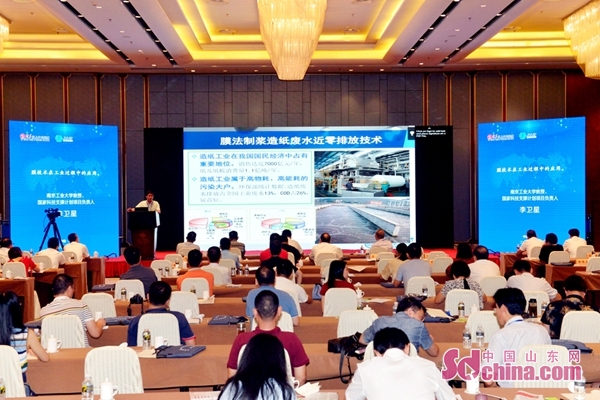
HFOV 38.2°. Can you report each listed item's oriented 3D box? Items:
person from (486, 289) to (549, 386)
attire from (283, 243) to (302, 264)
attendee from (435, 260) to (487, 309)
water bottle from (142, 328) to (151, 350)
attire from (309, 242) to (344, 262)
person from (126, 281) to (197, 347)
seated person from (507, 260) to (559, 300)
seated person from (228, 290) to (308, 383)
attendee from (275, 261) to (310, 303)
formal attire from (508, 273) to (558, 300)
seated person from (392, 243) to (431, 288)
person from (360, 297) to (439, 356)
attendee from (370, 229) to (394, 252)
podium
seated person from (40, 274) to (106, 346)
[{"bbox_3d":[1.468,1.224,5.850,0.520,1.240,0.800,0,0,-25],"label":"person"},{"bbox_3d":[-0.198,1.095,16.350,0.500,0.660,0.400,0,0,0],"label":"attire"},{"bbox_3d":[1.815,1.325,9.800,0.570,1.250,0.750,0,0,0],"label":"attendee"},{"bbox_3d":[-1.251,1.130,7.060,0.063,0.178,0.063,0,0,0],"label":"water bottle"},{"bbox_3d":[0.500,1.085,16.350,0.580,0.660,0.420,0,0,0],"label":"attire"},{"bbox_3d":[-1.191,1.266,7.400,0.540,1.200,0.800,0,0,4],"label":"person"},{"bbox_3d":[2.645,1.325,9.900,0.580,1.250,0.780,0,0,-7],"label":"seated person"},{"bbox_3d":[-0.231,1.300,6.350,0.580,1.280,0.750,0,0,0],"label":"seated person"},{"bbox_3d":[-0.133,1.246,9.250,0.500,1.220,0.800,0,0,4],"label":"attendee"},{"bbox_3d":[2.509,1.097,9.350,0.560,0.650,0.480,0,0,3],"label":"formal attire"},{"bbox_3d":[1.447,1.253,11.250,0.520,1.340,0.750,0,0,0],"label":"seated person"},{"bbox_3d":[0.712,1.316,6.200,0.570,1.200,0.880,0,0,7],"label":"person"},{"bbox_3d":[1.599,1.207,16.800,0.480,1.260,0.800,0,0,-2],"label":"attendee"},{"bbox_3d":[-3.933,0.888,21.750,0.700,1.210,0.520,0,0,-2],"label":"podium"},{"bbox_3d":[-2.035,1.297,7.750,0.530,1.260,0.820,0,0,7],"label":"seated person"}]

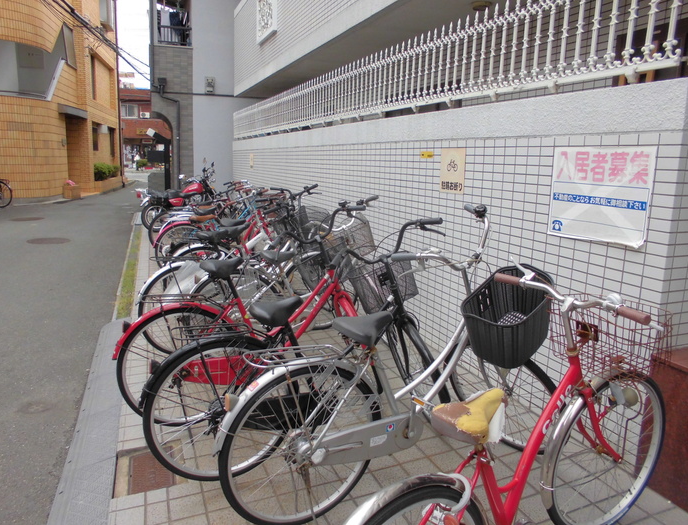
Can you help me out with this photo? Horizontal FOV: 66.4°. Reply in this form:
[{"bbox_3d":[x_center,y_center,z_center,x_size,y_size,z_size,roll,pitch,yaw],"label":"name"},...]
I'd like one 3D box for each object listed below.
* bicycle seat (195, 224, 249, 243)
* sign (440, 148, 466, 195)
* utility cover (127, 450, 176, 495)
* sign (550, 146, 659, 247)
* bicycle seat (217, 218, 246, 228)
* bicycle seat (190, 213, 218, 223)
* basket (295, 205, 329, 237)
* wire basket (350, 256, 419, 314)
[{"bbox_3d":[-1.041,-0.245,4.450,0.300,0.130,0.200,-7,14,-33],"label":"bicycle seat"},{"bbox_3d":[0.737,-0.619,3.587,0.010,0.310,0.295,-4,12,-21],"label":"sign"},{"bbox_3d":[-0.916,1.002,2.518,0.210,0.020,0.330,-4,12,-21],"label":"utility cover"},{"bbox_3d":[1.187,-0.323,2.480,0.015,0.447,0.585,-4,12,-21],"label":"sign"},{"bbox_3d":[-1.145,-0.401,5.400,0.270,0.110,0.180,-6,13,-31],"label":"bicycle seat"},{"bbox_3d":[-1.569,-0.497,5.850,0.270,0.110,0.180,-6,13,-31],"label":"bicycle seat"},{"bbox_3d":[-0.318,-0.423,5.300,0.270,0.260,0.330,-8,14,-36],"label":"basket"},{"bbox_3d":[0.209,0.116,2.780,0.320,0.230,0.230,-14,4,25],"label":"wire basket"}]

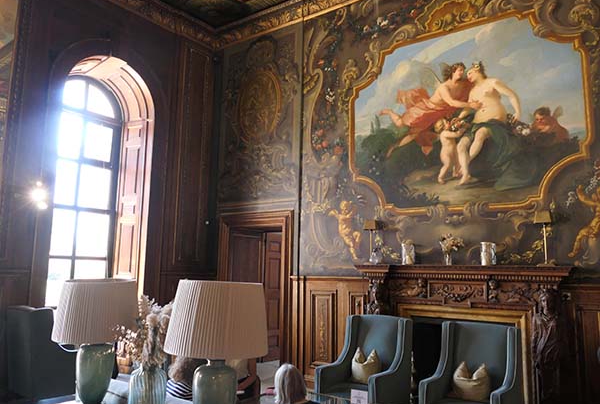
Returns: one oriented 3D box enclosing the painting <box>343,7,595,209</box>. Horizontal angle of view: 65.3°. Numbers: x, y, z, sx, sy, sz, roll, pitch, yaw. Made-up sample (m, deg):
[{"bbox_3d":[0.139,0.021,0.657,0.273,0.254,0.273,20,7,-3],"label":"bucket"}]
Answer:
[{"bbox_3d":[1.830,-1.006,5.656,2.850,2.264,0.080,-5,-10,36],"label":"painting"}]

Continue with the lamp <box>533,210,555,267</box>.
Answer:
[{"bbox_3d":[2.456,0.381,4.703,0.180,0.540,0.170,-5,-10,36],"label":"lamp"}]

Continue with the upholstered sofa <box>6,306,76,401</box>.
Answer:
[{"bbox_3d":[-2.932,1.829,5.629,0.640,1.120,0.850,-5,-10,36],"label":"upholstered sofa"}]

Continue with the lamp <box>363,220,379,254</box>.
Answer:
[{"bbox_3d":[0.885,0.501,5.840,0.170,0.540,0.170,1,-8,0],"label":"lamp"}]

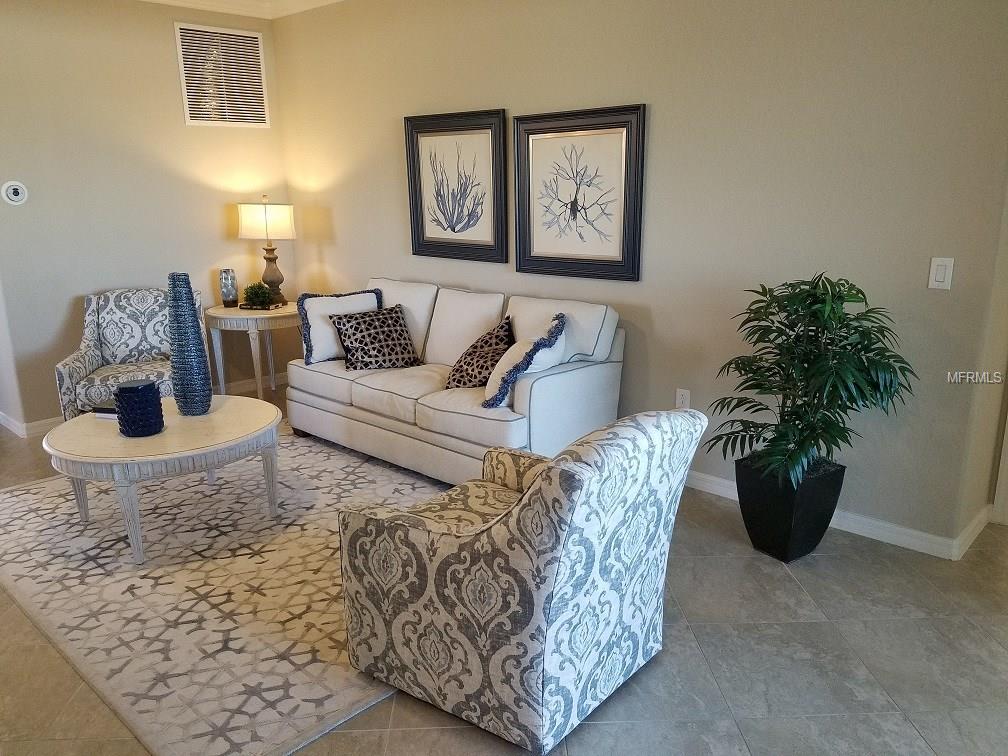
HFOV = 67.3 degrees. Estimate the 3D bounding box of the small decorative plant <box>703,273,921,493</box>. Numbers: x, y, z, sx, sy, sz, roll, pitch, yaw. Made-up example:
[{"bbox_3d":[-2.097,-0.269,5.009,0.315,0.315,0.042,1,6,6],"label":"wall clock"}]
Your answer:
[{"bbox_3d":[1.170,0.024,3.019,0.764,0.827,0.686,12,20,40],"label":"small decorative plant"}]

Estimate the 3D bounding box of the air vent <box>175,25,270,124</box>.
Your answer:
[{"bbox_3d":[-2.060,-2.220,5.607,0.020,0.684,0.673,12,19,42],"label":"air vent"}]

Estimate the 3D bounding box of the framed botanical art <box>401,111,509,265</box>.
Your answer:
[{"bbox_3d":[-0.287,-1.147,4.567,0.836,0.846,0.037,12,20,40],"label":"framed botanical art"}]

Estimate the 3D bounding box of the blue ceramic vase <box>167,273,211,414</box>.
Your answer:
[{"bbox_3d":[-1.544,-0.162,3.687,0.182,0.687,0.182,12,19,42],"label":"blue ceramic vase"}]

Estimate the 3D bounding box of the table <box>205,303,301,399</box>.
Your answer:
[{"bbox_3d":[-1.736,-0.149,5.438,0.715,0.691,0.715,12,20,40],"label":"table"}]

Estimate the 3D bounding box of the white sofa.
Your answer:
[{"bbox_3d":[-0.391,-0.015,4.517,2.028,0.946,0.882,12,19,42],"label":"white sofa"}]

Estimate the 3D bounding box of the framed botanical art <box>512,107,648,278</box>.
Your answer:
[{"bbox_3d":[0.390,-0.999,4.161,0.862,0.882,0.035,12,19,42],"label":"framed botanical art"}]

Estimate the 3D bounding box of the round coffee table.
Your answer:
[{"bbox_3d":[-1.552,0.449,3.572,1.005,0.480,1.005,-1,15,0],"label":"round coffee table"}]

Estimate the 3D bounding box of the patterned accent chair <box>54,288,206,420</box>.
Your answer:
[{"bbox_3d":[-2.187,-0.044,4.646,0.764,0.905,0.850,-6,15,-17],"label":"patterned accent chair"}]

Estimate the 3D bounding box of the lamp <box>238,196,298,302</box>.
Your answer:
[{"bbox_3d":[-1.784,-0.966,5.728,0.288,0.821,0.288,6,16,27],"label":"lamp"}]

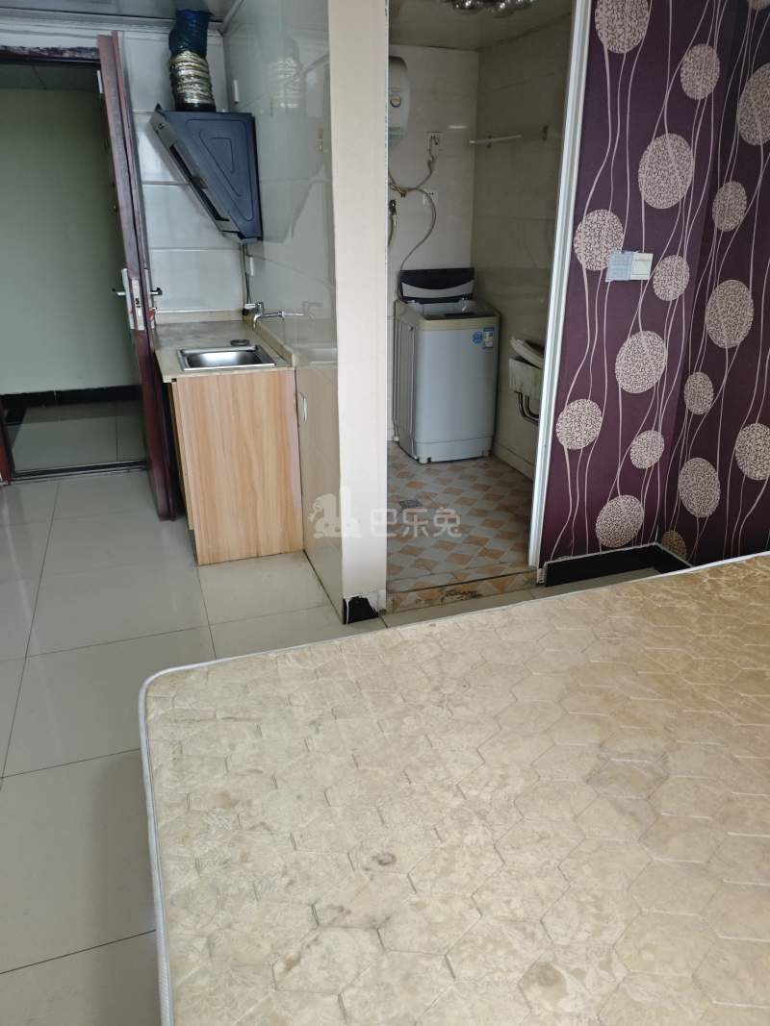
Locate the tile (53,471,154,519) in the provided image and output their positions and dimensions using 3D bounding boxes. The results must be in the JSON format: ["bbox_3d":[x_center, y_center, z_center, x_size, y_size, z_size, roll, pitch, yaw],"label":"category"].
[{"bbox_3d":[-1.440,-0.116,3.875,0.624,0.010,0.597,-8,26,-17],"label":"tile"}]

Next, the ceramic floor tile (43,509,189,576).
[{"bbox_3d":[-1.248,0.118,3.361,0.624,0.010,0.597,-8,26,-17],"label":"ceramic floor tile"}]

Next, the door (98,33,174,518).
[{"bbox_3d":[-1.196,-1.054,3.465,0.060,2.020,0.831,-8,26,-17],"label":"door"}]

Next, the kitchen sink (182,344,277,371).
[{"bbox_3d":[-0.708,-0.615,3.172,0.370,0.174,0.453,-8,26,-17],"label":"kitchen sink"}]

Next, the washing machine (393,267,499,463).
[{"bbox_3d":[0.355,-0.895,4.313,0.492,1.065,0.458,-8,26,-17],"label":"washing machine"}]

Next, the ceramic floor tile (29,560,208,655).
[{"bbox_3d":[-1.020,0.345,2.758,0.600,0.010,0.600,-8,24,-18],"label":"ceramic floor tile"}]

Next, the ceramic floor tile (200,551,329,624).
[{"bbox_3d":[-0.527,0.285,3.003,0.476,0.010,0.577,-8,26,-17],"label":"ceramic floor tile"}]

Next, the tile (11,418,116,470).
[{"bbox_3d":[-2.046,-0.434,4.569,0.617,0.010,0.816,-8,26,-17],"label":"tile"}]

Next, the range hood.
[{"bbox_3d":[-0.866,-1.586,3.366,0.417,0.527,0.657,-8,26,-17],"label":"range hood"}]

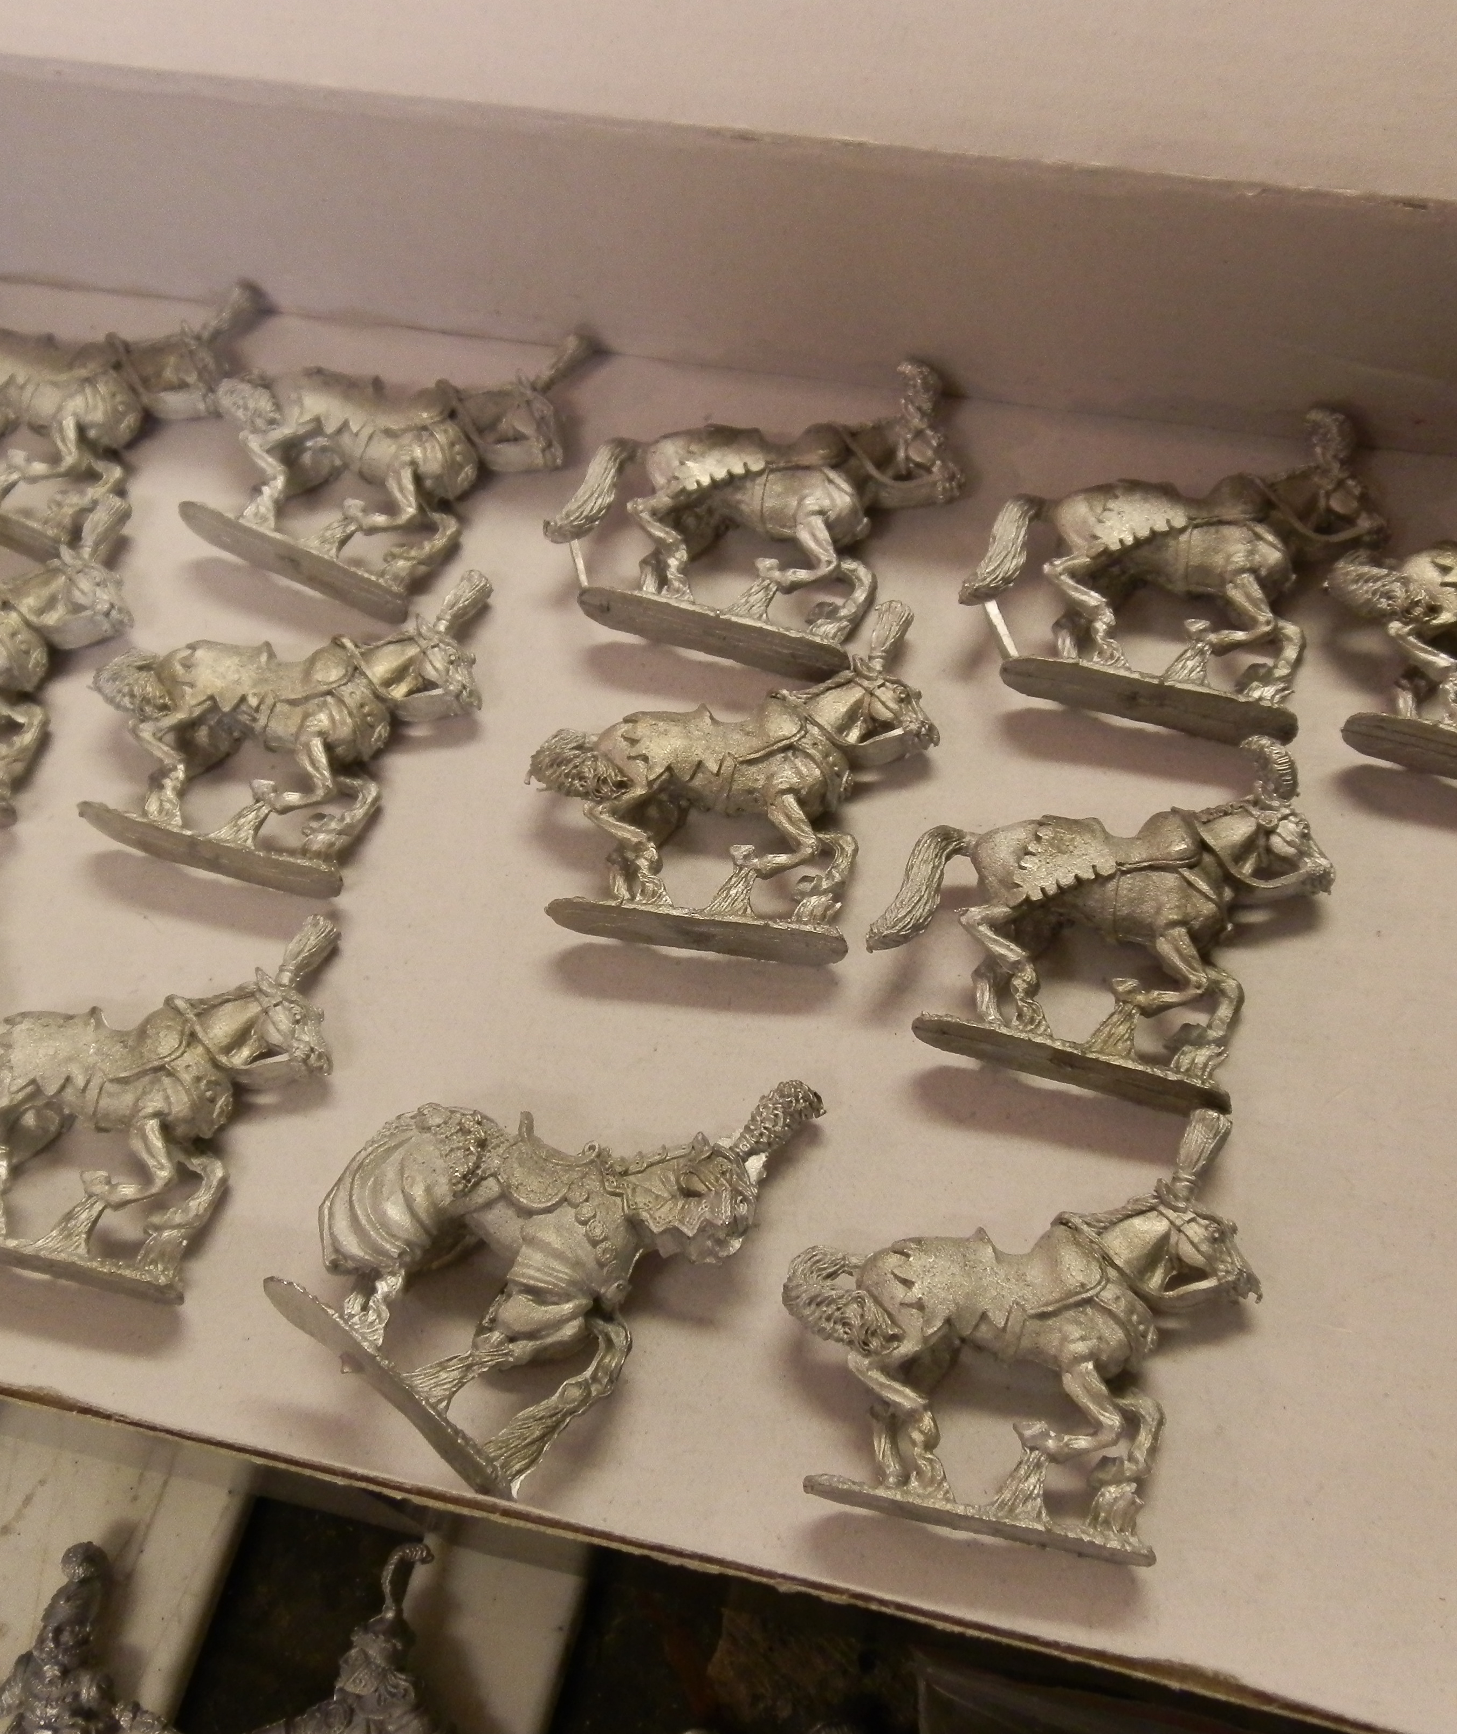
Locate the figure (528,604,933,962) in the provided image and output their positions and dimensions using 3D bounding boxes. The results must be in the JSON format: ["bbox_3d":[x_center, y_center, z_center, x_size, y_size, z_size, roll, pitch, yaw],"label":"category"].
[{"bbox_3d":[0.000,-0.013,0.225,0.049,0.013,0.048,7,67,8],"label":"figure"}]

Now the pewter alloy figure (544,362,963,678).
[{"bbox_3d":[0.004,-0.049,0.240,0.049,0.013,0.047,15,69,12],"label":"pewter alloy figure"}]

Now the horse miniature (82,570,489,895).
[{"bbox_3d":[-0.056,-0.021,0.235,0.049,0.013,0.048,15,69,11],"label":"horse miniature"}]

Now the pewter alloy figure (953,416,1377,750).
[{"bbox_3d":[0.055,-0.039,0.231,0.049,0.013,0.047,12,69,11],"label":"pewter alloy figure"}]

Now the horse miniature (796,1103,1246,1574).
[{"bbox_3d":[0.030,0.045,0.195,0.049,0.013,0.048,9,68,10],"label":"horse miniature"}]

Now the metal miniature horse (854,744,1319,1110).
[{"bbox_3d":[0.043,0.002,0.214,0.049,0.013,0.047,13,69,11],"label":"metal miniature horse"}]

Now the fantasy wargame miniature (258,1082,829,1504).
[{"bbox_3d":[-0.019,0.036,0.206,0.038,0.016,0.055,34,66,18],"label":"fantasy wargame miniature"}]

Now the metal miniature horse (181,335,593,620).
[{"bbox_3d":[-0.046,-0.058,0.250,0.049,0.013,0.048,24,72,15],"label":"metal miniature horse"}]

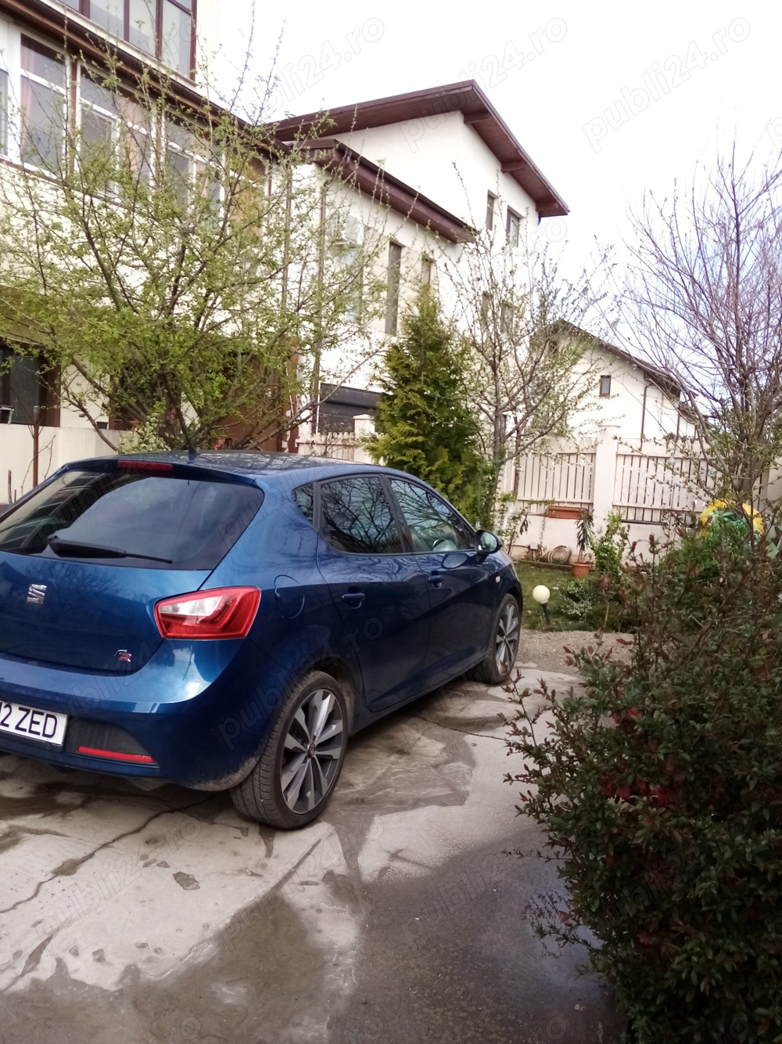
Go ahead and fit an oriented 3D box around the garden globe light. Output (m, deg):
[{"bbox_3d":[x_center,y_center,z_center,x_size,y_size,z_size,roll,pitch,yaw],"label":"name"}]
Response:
[{"bbox_3d":[1.387,0.759,7.150,0.165,0.380,0.165,-7,4,0],"label":"garden globe light"}]

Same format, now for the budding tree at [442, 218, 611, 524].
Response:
[{"bbox_3d":[1.649,-1.529,9.700,2.150,4.500,2.100,3,5,0],"label":"budding tree"}]

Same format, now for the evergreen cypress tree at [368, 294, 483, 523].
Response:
[{"bbox_3d":[0.443,-1.137,9.800,1.420,3.600,1.400,3,5,0],"label":"evergreen cypress tree"}]

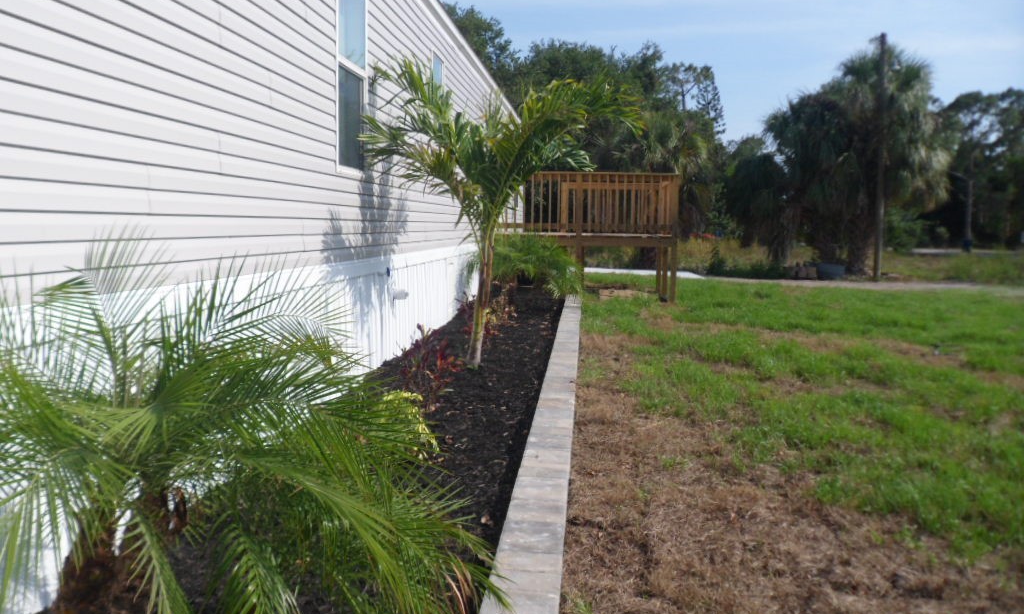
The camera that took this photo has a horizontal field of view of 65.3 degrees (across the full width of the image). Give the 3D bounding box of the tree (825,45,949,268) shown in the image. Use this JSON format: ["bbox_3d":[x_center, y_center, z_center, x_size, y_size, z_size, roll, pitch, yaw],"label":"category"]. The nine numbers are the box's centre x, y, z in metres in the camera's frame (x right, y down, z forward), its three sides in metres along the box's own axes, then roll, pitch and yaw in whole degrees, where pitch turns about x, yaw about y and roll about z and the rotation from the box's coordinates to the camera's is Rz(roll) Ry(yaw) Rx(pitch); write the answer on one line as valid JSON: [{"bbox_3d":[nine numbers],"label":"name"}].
[{"bbox_3d":[10.794,-4.230,22.846,3.250,6.332,3.200,4,7,25],"label":"tree"}]

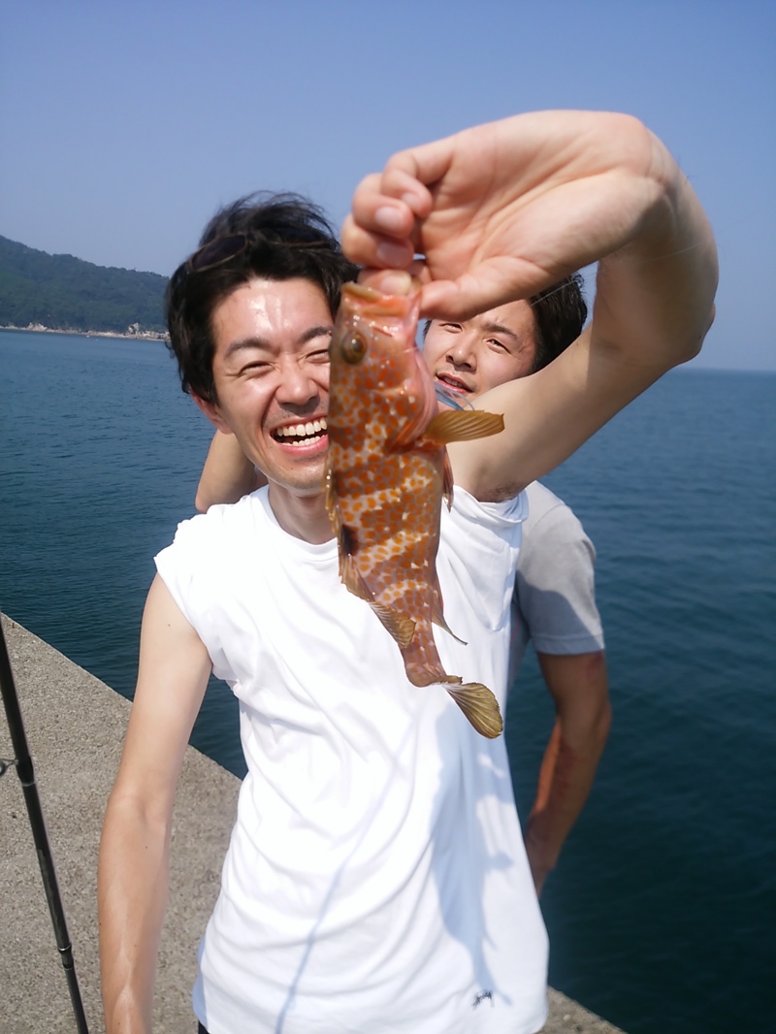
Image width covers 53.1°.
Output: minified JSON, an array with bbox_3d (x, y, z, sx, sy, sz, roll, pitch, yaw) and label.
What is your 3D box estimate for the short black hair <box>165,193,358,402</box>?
[{"bbox_3d":[-0.130,-0.228,0.815,0.190,0.215,0.220,-11,12,-17],"label":"short black hair"}]

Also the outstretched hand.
[{"bbox_3d":[0.058,-0.144,0.375,0.150,0.090,0.080,-13,7,-9],"label":"outstretched hand"}]

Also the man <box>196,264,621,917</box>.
[{"bbox_3d":[0.026,0.444,1.240,0.570,1.680,0.400,5,12,10],"label":"man"}]

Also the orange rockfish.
[{"bbox_3d":[0.013,0.001,0.380,0.083,0.217,0.050,-3,12,1],"label":"orange rockfish"}]

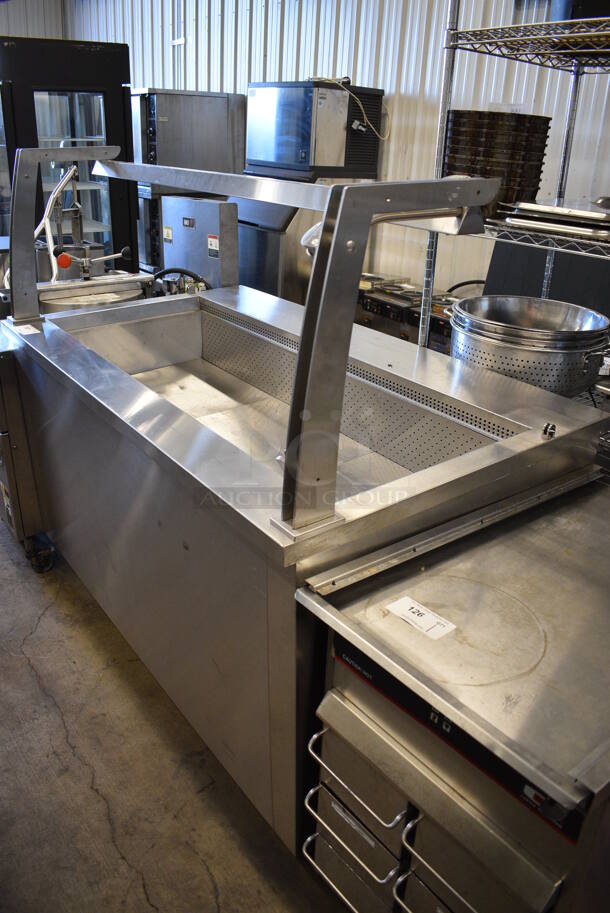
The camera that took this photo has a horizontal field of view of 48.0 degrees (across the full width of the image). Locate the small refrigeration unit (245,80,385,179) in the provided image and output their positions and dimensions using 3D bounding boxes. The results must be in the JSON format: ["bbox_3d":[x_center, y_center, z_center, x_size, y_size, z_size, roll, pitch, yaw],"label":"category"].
[{"bbox_3d":[0.056,-2.367,4.974,0.635,0.560,0.762,-16,32,-34],"label":"small refrigeration unit"}]

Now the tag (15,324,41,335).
[{"bbox_3d":[-0.820,-0.375,2.025,0.048,0.002,0.097,-18,32,-33],"label":"tag"}]

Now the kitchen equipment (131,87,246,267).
[{"bbox_3d":[-1.249,-2.563,6.592,0.970,1.660,0.970,-16,32,-35],"label":"kitchen equipment"}]

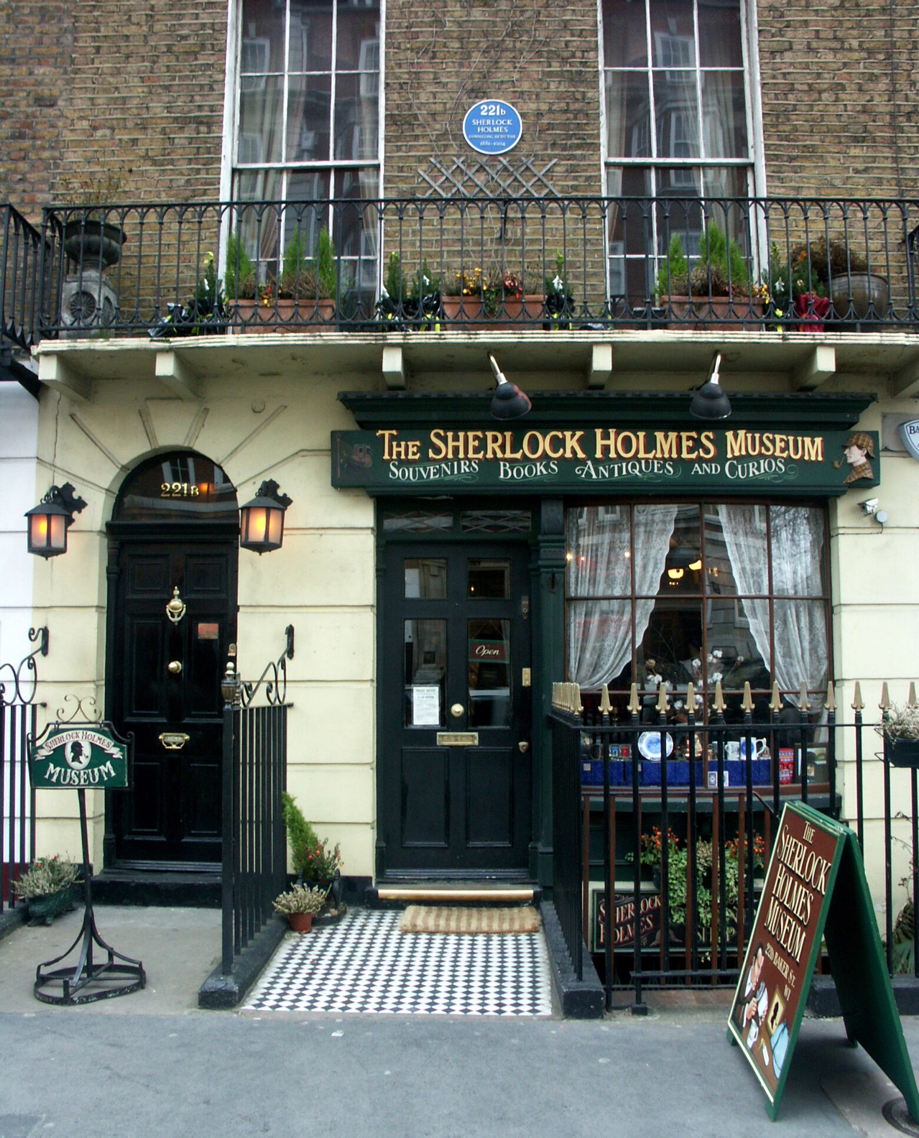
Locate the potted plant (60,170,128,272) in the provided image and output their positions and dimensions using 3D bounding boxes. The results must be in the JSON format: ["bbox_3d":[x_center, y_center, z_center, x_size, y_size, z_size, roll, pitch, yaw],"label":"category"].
[{"bbox_3d":[-2.417,-2.298,6.549,0.420,0.671,0.420,0,-7,2],"label":"potted plant"}]

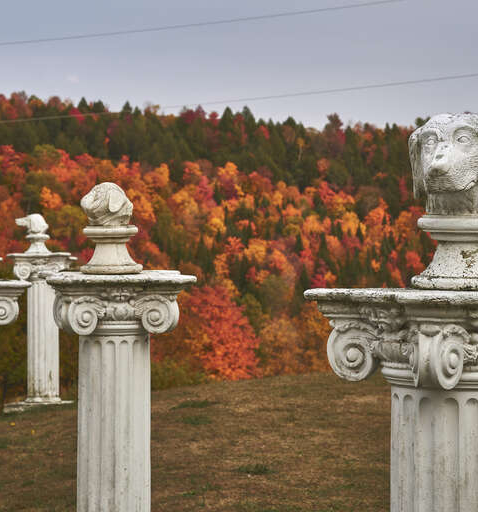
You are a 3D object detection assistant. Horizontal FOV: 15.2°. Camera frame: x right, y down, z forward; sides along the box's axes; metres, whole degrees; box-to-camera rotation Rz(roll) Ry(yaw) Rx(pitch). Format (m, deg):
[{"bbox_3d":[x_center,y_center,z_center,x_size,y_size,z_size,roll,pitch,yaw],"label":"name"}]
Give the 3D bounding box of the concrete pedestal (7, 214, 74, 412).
[{"bbox_3d":[-1.900,0.526,17.300,0.640,1.855,0.640,0,1,-11],"label":"concrete pedestal"}]

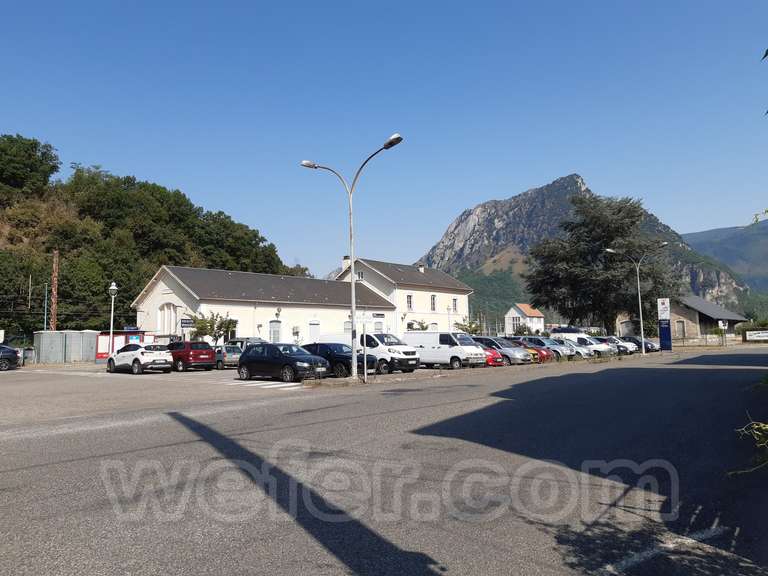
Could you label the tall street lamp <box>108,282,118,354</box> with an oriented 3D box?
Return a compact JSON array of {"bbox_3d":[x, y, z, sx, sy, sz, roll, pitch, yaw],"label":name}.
[{"bbox_3d":[-17.684,2.522,37.500,0.560,5.730,0.560,-1,-5,0],"label":"tall street lamp"}]

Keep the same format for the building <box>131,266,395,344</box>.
[{"bbox_3d":[-10.666,2.892,57.272,10.870,8.250,23.970,-6,-7,41],"label":"building"}]

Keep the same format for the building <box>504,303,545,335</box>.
[{"bbox_3d":[26.650,6.946,108.986,4.510,7.790,7.020,-6,-7,41],"label":"building"}]

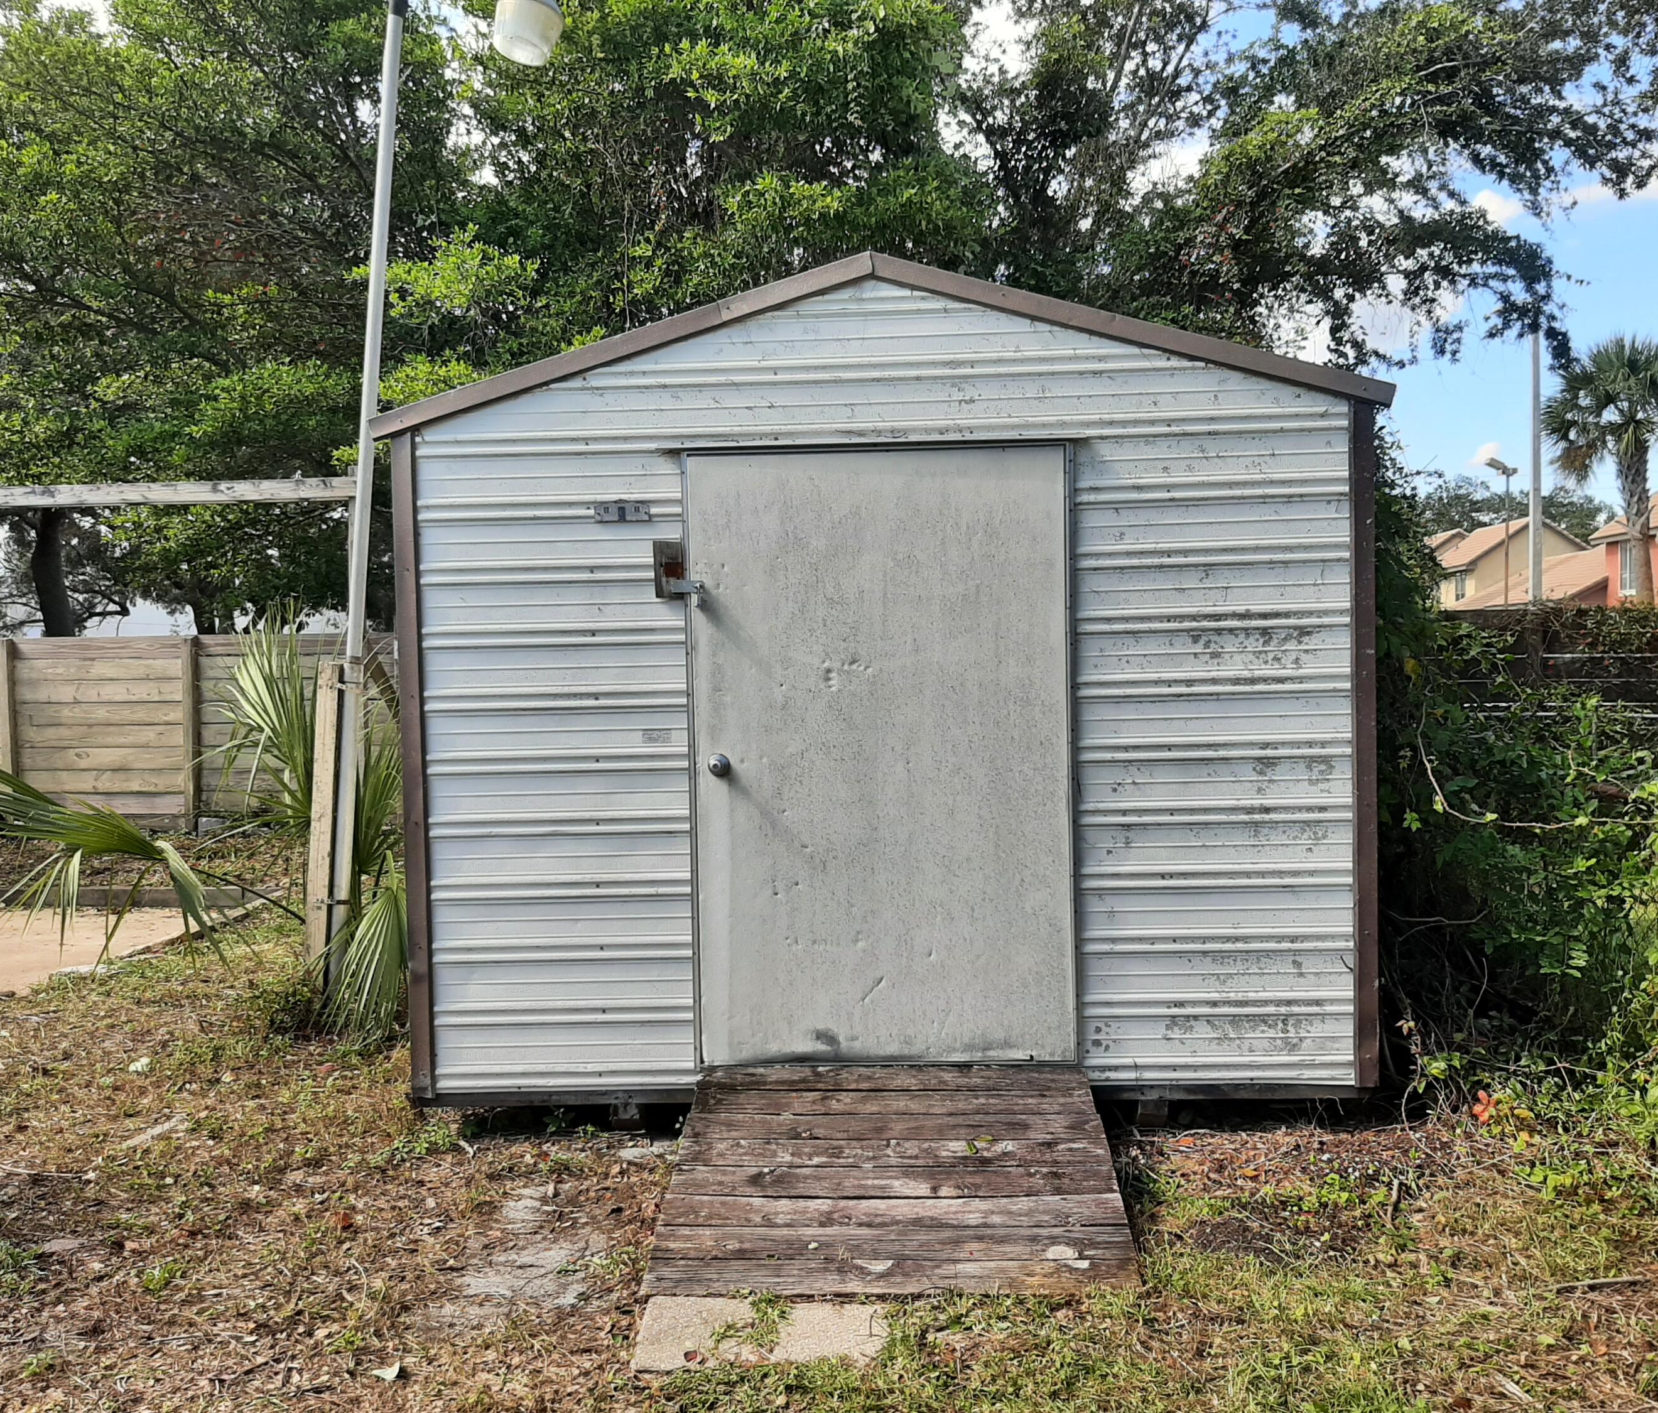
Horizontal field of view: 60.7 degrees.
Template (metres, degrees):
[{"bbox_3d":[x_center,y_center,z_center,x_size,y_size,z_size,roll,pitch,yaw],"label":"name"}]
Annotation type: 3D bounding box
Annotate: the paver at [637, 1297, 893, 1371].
[{"bbox_3d":[-0.145,1.445,3.217,0.590,0.055,0.345,-1,2,2],"label":"paver"}]

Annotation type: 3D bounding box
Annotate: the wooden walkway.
[{"bbox_3d":[0.173,1.270,3.929,1.220,0.260,1.090,-1,2,2],"label":"wooden walkway"}]

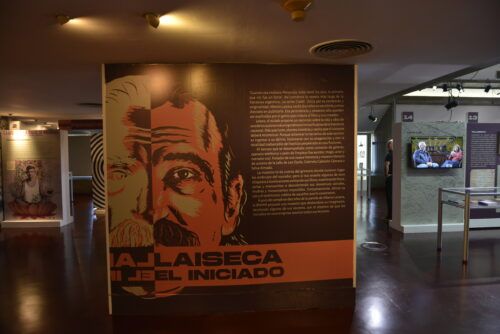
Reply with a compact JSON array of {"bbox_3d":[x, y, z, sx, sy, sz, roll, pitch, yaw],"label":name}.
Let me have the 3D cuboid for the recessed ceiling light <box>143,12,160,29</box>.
[{"bbox_3d":[-0.595,-0.875,2.018,0.100,0.075,0.100,-2,3,-32],"label":"recessed ceiling light"}]

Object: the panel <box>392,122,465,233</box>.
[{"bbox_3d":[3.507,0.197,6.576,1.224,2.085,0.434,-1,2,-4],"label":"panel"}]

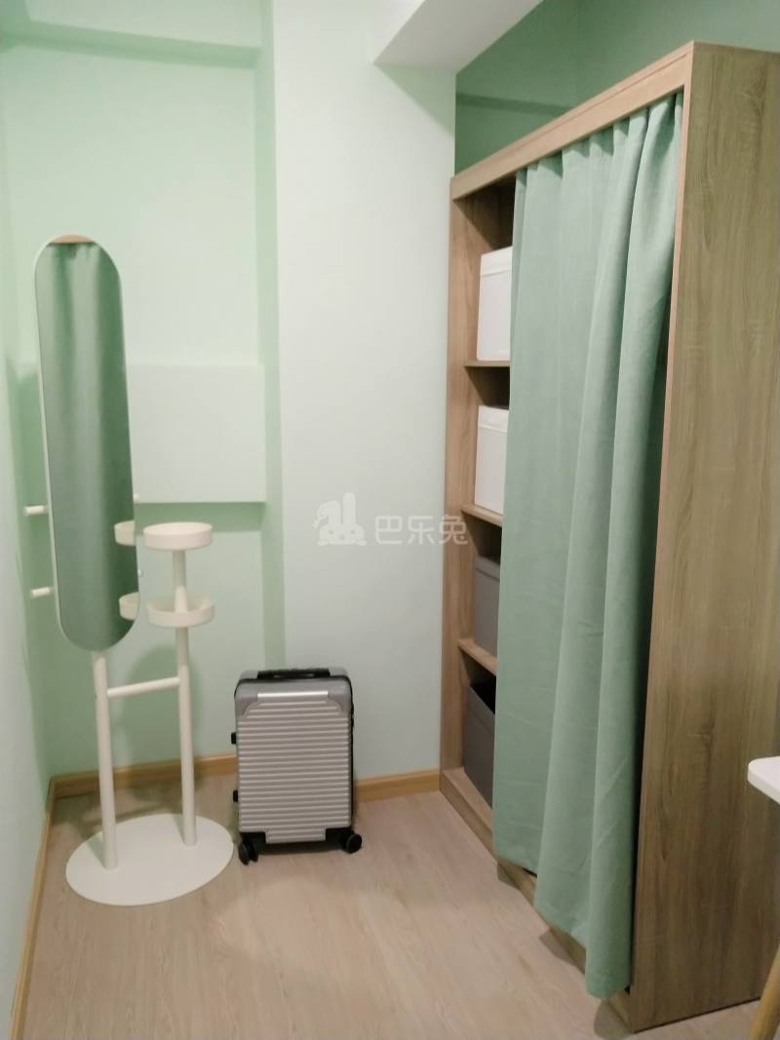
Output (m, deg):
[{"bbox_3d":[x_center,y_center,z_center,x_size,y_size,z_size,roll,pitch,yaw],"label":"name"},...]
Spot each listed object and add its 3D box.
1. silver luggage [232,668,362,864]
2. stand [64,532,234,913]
[{"bbox_3d":[-0.293,0.728,2.478,0.350,0.540,0.220,-1,9,-10],"label":"silver luggage"},{"bbox_3d":[-0.708,0.523,2.358,0.480,0.975,0.480,-5,11,-33],"label":"stand"}]

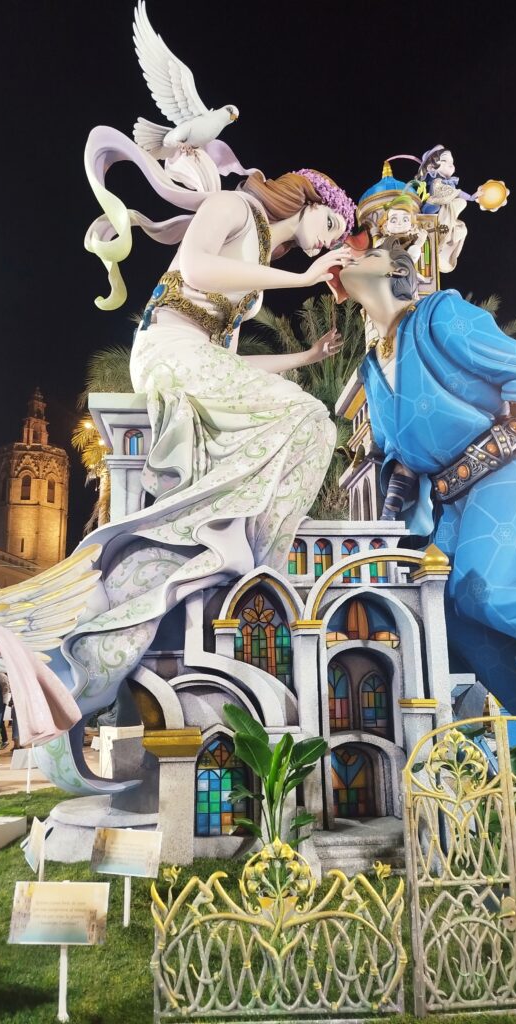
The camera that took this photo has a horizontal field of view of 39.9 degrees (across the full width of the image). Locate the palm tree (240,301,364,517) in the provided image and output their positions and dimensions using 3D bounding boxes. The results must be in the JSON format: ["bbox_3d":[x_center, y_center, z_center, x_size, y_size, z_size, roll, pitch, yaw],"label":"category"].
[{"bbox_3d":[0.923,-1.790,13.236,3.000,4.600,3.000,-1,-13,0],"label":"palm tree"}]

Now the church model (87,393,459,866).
[{"bbox_3d":[0.063,0.846,6.578,3.400,4.050,2.400,0,-13,-4],"label":"church model"}]

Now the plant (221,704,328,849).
[{"bbox_3d":[0.126,1.731,4.362,0.620,1.020,0.550,-1,-13,0],"label":"plant"}]

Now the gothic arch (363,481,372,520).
[{"bbox_3d":[1.129,-0.078,7.402,0.100,0.520,0.340,1,-13,-9],"label":"gothic arch"}]

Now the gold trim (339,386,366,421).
[{"bbox_3d":[1.091,-1.299,8.248,0.120,0.240,1.000,1,-13,-9],"label":"gold trim"}]

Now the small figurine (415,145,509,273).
[{"bbox_3d":[2.445,-3.721,8.647,1.100,1.450,0.650,-4,-13,15],"label":"small figurine"}]

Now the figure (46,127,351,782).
[{"bbox_3d":[-0.370,-0.639,6.562,2.700,5.900,1.800,-4,-13,15],"label":"figure"}]

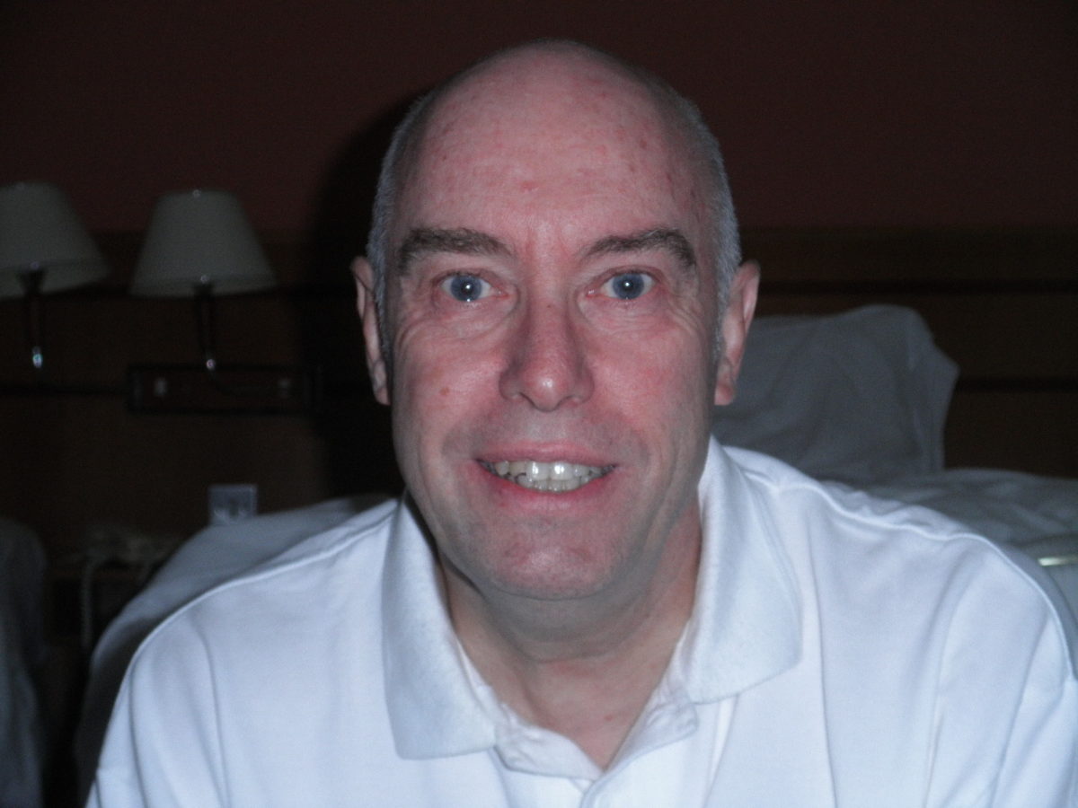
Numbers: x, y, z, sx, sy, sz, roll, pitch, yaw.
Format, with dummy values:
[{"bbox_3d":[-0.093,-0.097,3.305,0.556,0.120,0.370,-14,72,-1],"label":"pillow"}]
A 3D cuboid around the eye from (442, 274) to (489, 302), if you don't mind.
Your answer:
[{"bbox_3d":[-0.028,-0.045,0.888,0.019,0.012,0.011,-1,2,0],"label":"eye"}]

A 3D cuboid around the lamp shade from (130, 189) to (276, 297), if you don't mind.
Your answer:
[{"bbox_3d":[-0.518,-0.250,3.500,0.222,0.147,0.222,-2,-2,0],"label":"lamp shade"}]

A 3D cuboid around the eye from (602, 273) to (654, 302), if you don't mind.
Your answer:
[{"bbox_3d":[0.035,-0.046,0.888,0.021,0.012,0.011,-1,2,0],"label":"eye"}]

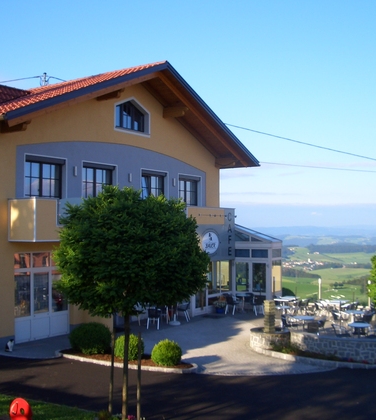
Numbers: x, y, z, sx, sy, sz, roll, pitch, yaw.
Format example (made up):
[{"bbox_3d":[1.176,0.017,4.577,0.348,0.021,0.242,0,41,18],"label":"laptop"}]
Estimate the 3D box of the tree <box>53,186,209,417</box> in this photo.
[{"bbox_3d":[-1.092,1.793,10.750,2.980,4.400,2.980,0,-2,0],"label":"tree"}]

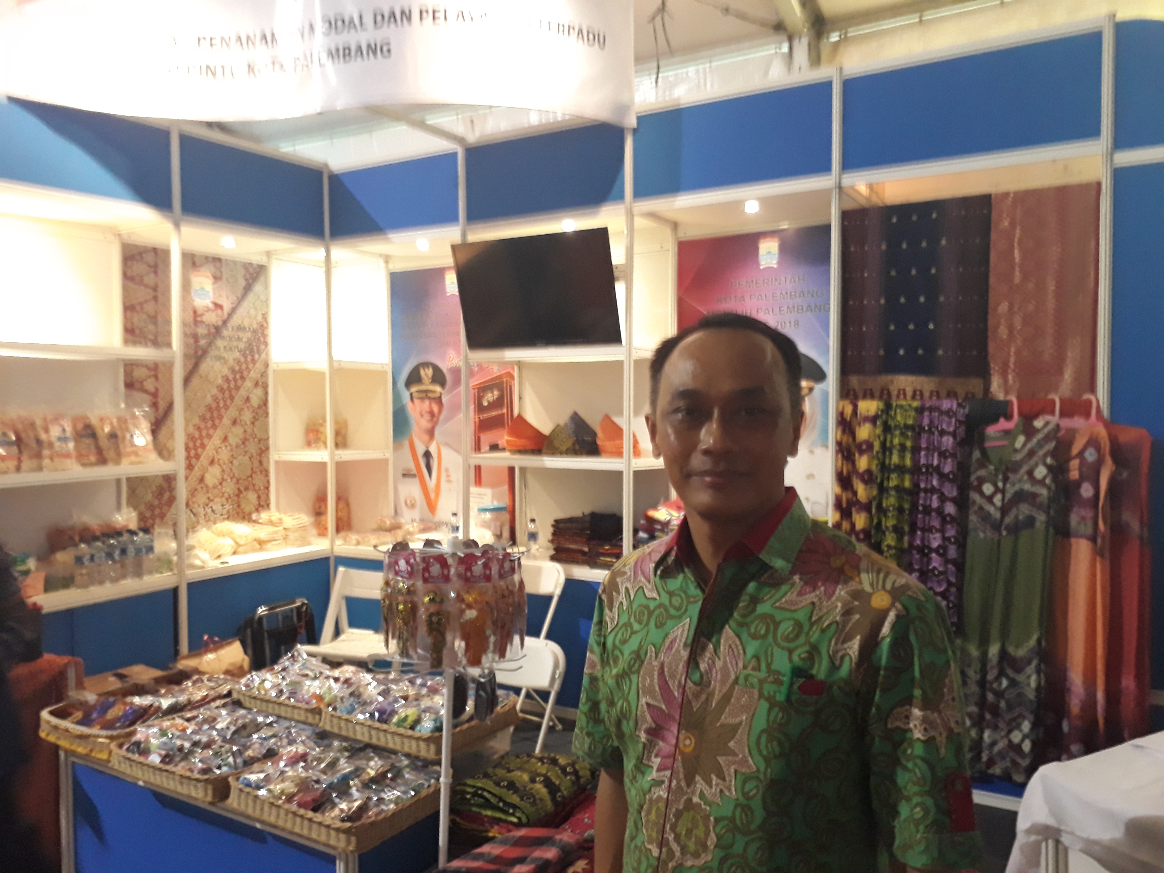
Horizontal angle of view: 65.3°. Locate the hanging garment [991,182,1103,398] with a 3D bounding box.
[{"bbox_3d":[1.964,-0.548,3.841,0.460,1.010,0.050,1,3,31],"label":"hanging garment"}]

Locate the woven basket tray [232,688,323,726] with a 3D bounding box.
[{"bbox_3d":[-0.728,0.715,2.524,0.351,0.069,0.307,1,3,31],"label":"woven basket tray"}]

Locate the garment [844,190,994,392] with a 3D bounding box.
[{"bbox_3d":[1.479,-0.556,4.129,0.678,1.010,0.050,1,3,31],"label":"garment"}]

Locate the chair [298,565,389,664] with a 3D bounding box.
[{"bbox_3d":[-1.136,1.060,4.339,0.455,0.782,0.475,1,3,31],"label":"chair"}]

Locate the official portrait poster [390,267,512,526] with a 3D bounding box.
[{"bbox_3d":[-0.808,-0.221,5.529,0.960,1.638,0.020,1,3,31],"label":"official portrait poster"}]

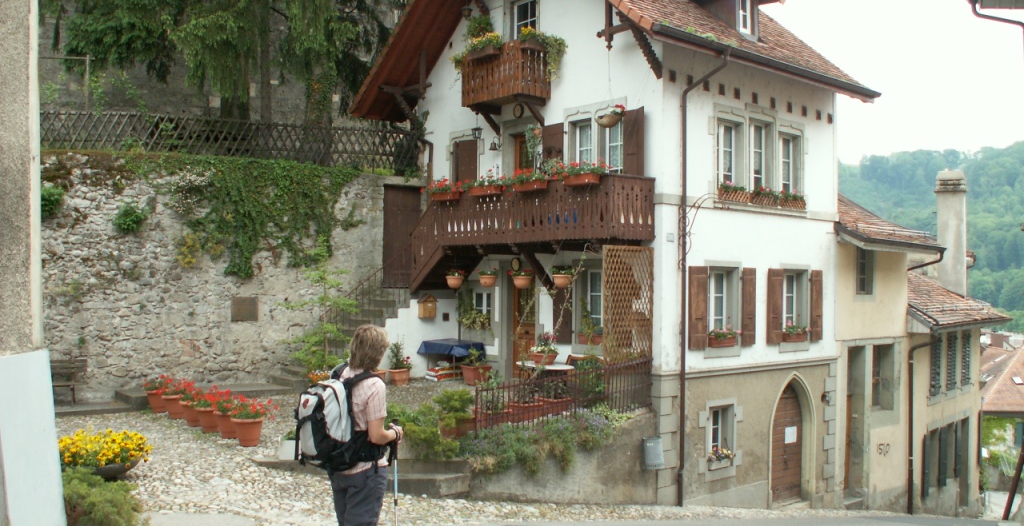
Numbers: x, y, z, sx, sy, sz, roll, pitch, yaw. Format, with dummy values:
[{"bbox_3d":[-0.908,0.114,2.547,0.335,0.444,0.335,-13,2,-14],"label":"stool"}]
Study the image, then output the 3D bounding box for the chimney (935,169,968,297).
[{"bbox_3d":[12.324,-0.812,29.000,0.840,3.600,0.780,0,-1,28],"label":"chimney"}]

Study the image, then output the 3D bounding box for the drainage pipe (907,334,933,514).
[{"bbox_3d":[8.895,3.580,22.600,0.500,3.850,0.140,-1,-2,38],"label":"drainage pipe"}]

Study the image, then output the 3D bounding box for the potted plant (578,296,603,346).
[{"bbox_3d":[1.382,1.000,17.998,0.340,0.869,0.480,1,-2,-39],"label":"potted plant"}]

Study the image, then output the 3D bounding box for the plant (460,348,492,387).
[{"bbox_3d":[-0.619,1.810,18.388,0.440,0.683,0.440,1,-2,-39],"label":"plant"}]

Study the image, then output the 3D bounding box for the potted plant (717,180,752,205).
[{"bbox_3d":[3.856,-1.228,17.901,0.230,0.320,0.880,-1,-2,44],"label":"potted plant"}]

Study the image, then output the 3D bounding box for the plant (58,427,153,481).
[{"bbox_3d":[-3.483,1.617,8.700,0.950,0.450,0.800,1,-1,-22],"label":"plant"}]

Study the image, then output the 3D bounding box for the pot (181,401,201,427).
[{"bbox_3d":[-4.008,1.897,13.060,0.365,0.310,0.365,1,-1,-17],"label":"pot"}]

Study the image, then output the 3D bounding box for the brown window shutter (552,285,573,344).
[{"bbox_3d":[0.907,0.766,18.237,0.050,1.360,0.510,1,-2,-39],"label":"brown window shutter"}]

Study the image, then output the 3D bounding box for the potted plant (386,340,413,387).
[{"bbox_3d":[-1.976,1.734,18.221,0.410,0.809,0.410,0,-1,0],"label":"potted plant"}]

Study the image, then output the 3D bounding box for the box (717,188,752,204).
[{"bbox_3d":[3.860,-1.156,18.084,0.190,0.200,0.929,-1,-2,44],"label":"box"}]

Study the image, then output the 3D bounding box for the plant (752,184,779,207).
[{"bbox_3d":[4.435,-1.195,18.332,0.230,0.380,0.850,0,-2,44],"label":"plant"}]

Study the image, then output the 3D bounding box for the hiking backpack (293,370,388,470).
[{"bbox_3d":[-0.975,0.879,5.850,0.410,0.530,0.360,2,-1,-37],"label":"hiking backpack"}]

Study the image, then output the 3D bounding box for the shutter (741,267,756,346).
[{"bbox_3d":[4.235,0.776,18.463,0.050,1.351,0.468,-1,-2,44],"label":"shutter"}]

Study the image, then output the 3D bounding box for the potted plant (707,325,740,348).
[{"bbox_3d":[3.623,1.268,17.735,0.250,0.340,0.900,-1,-2,43],"label":"potted plant"}]

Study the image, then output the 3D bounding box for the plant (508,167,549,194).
[{"bbox_3d":[0.287,-1.343,16.961,0.270,0.350,0.780,1,-2,-39],"label":"plant"}]

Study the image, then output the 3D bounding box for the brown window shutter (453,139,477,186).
[{"bbox_3d":[-0.931,-1.738,20.668,0.060,1.380,0.660,1,-2,-39],"label":"brown window shutter"}]

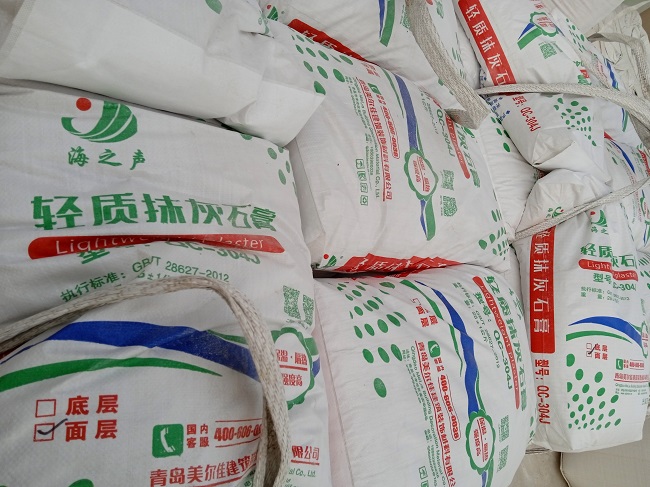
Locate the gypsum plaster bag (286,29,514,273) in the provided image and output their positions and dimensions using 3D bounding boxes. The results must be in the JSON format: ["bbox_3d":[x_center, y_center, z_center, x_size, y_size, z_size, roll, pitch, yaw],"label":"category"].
[{"bbox_3d":[0.139,-0.133,1.045,0.570,0.135,0.400,6,67,-45],"label":"gypsum plaster bag"}]

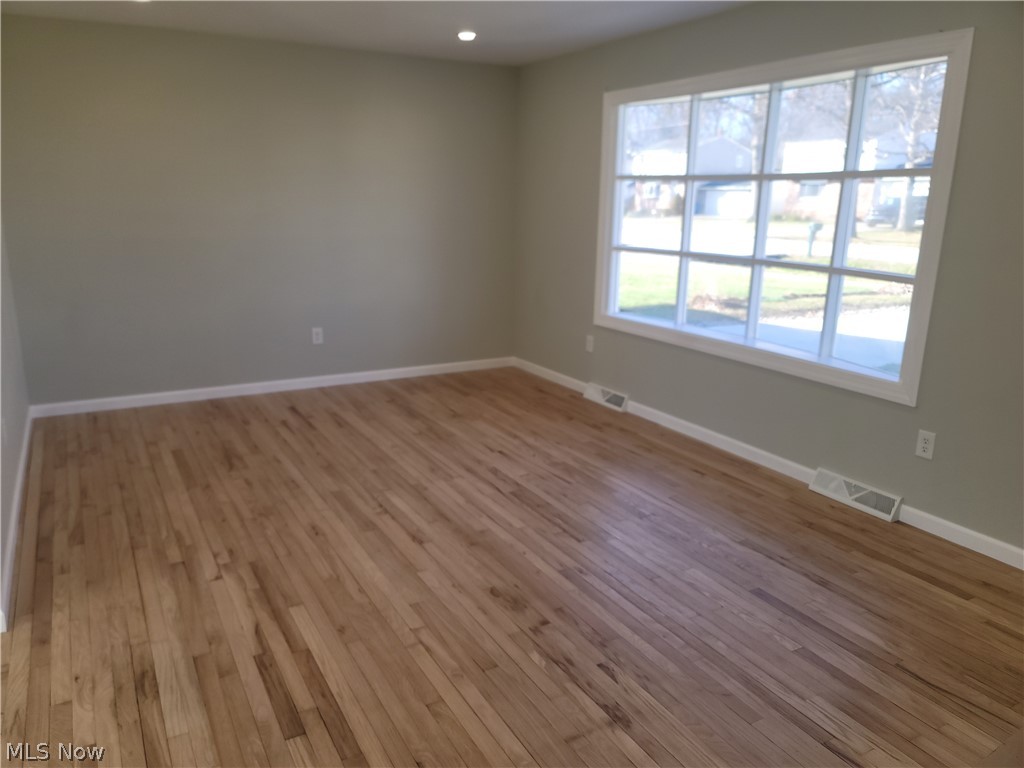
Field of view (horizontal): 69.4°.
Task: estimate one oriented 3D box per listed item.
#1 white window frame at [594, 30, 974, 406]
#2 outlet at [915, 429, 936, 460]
[{"bbox_3d":[1.274,-0.942,4.225,0.100,1.585,2.472,-7,16,-29],"label":"white window frame"},{"bbox_3d":[1.877,0.275,3.352,0.010,0.122,0.075,-7,16,-29],"label":"outlet"}]

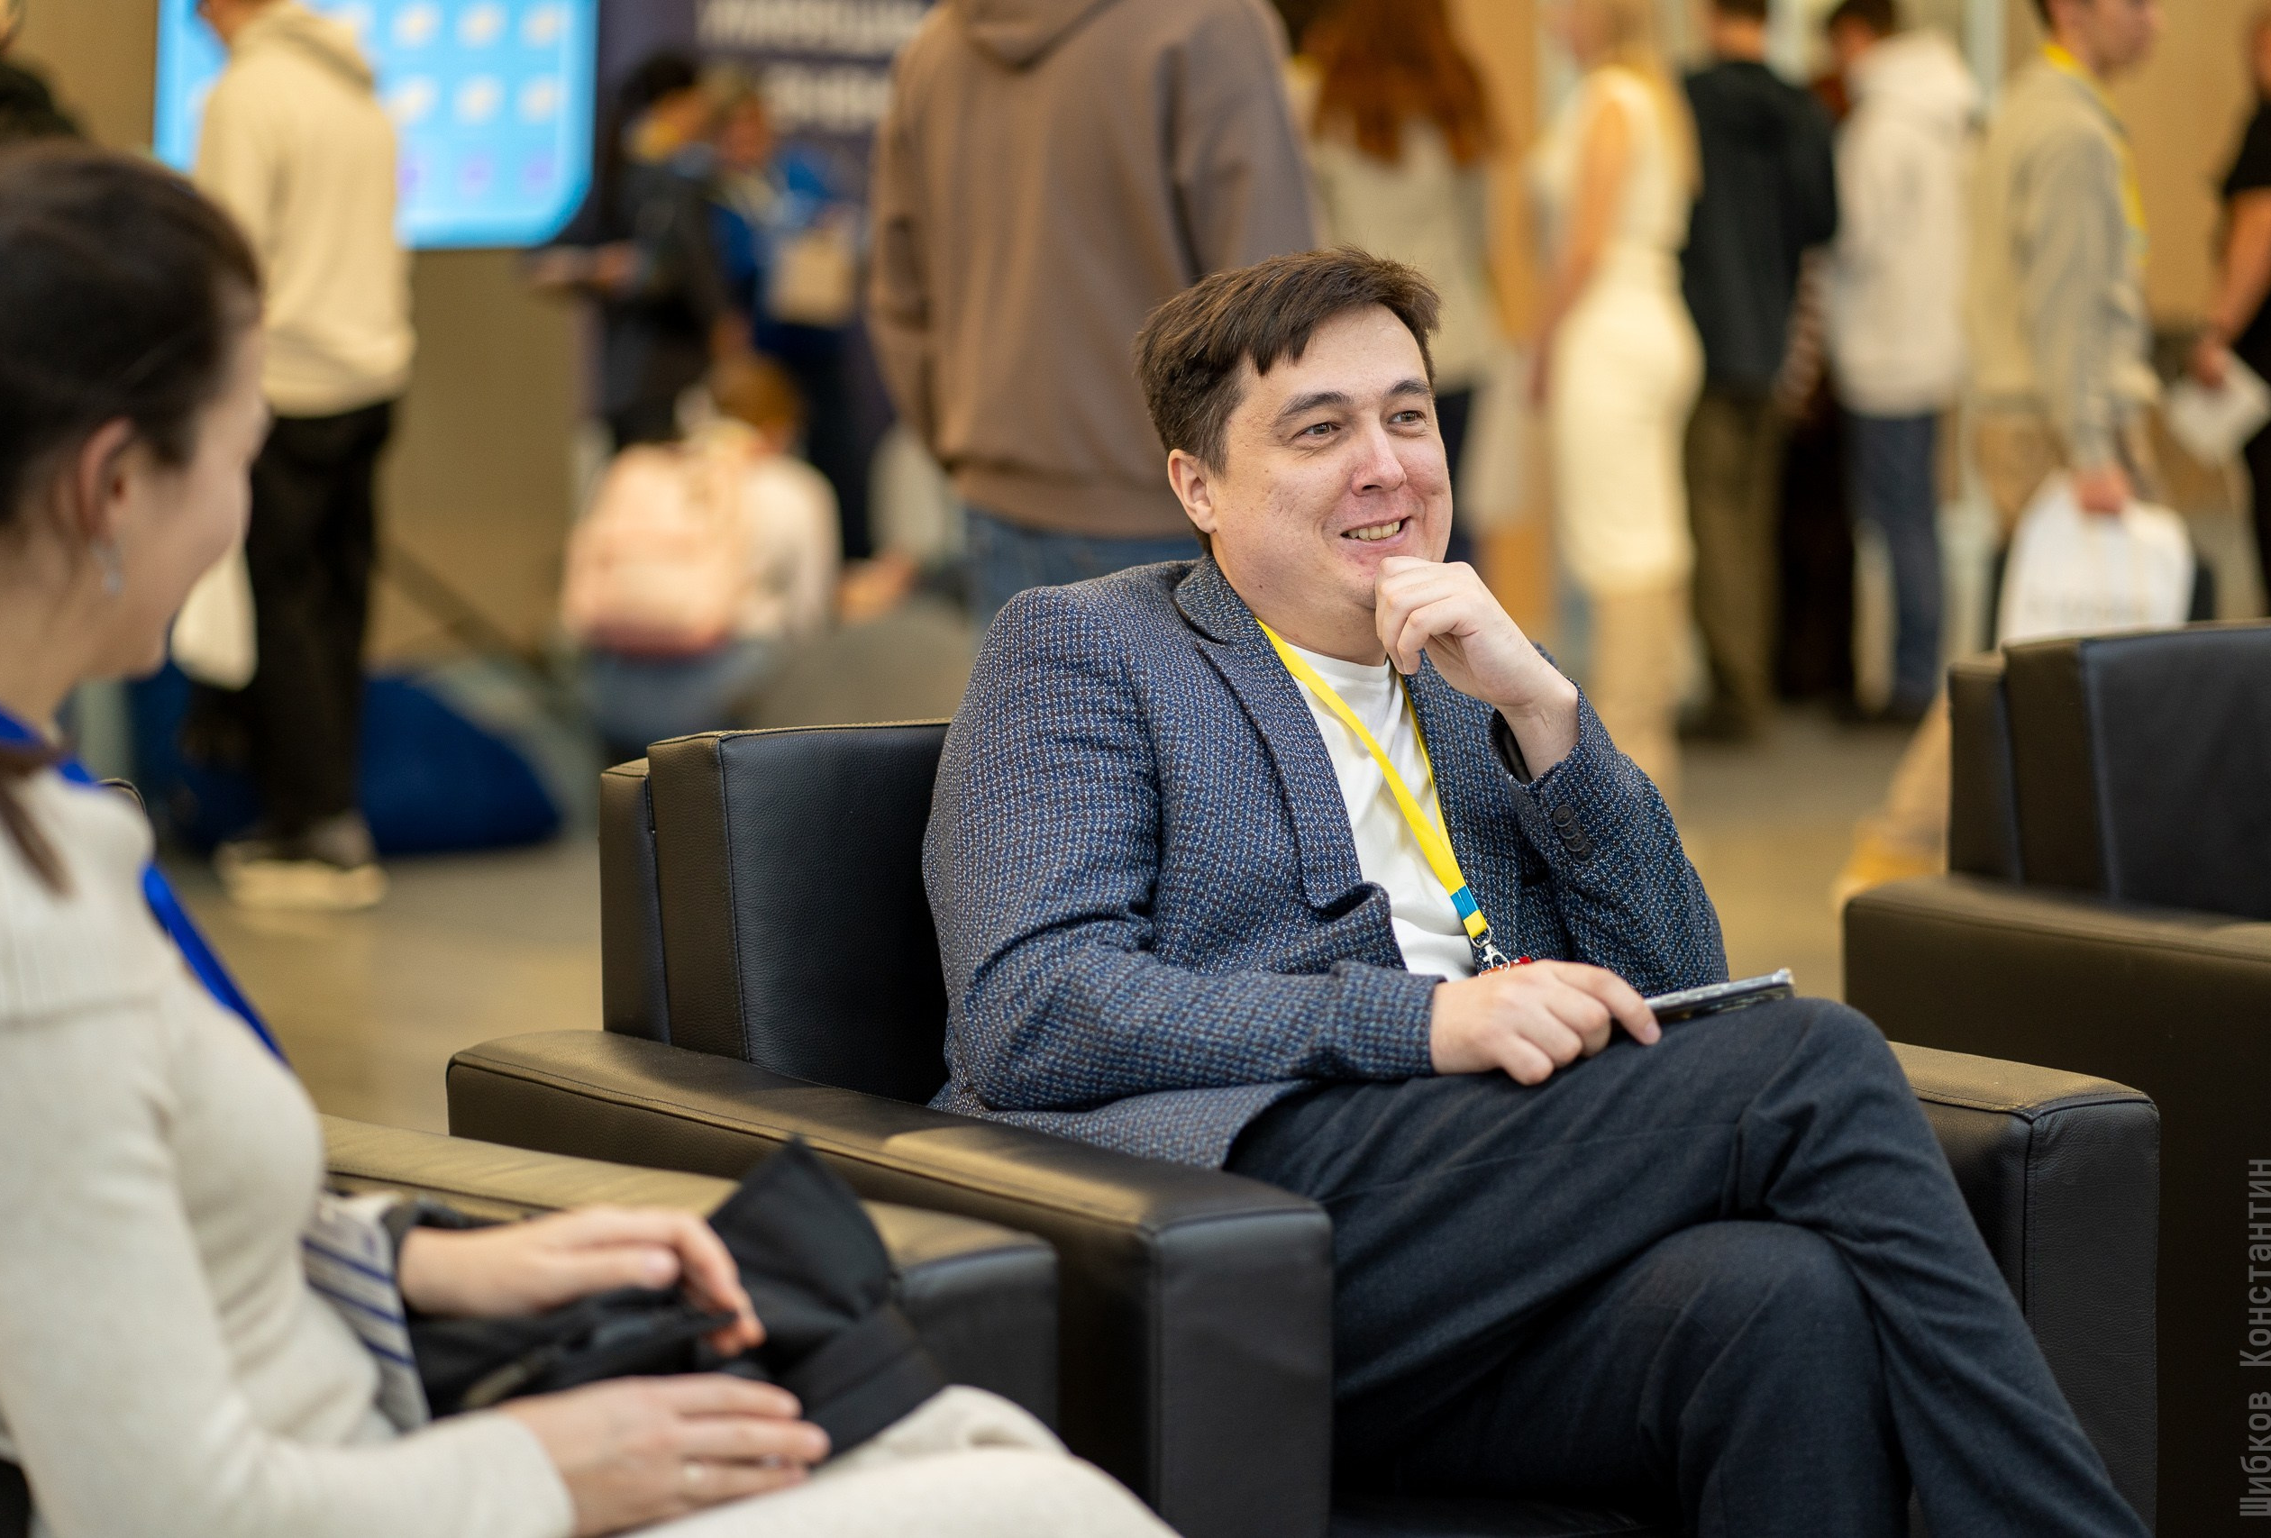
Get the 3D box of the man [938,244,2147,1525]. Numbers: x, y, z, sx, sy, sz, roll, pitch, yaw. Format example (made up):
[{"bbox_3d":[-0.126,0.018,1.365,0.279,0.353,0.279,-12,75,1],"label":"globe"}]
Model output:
[{"bbox_3d":[0.312,0.256,3.385,0.630,1.150,0.950,-5,7,-39],"label":"man"}]

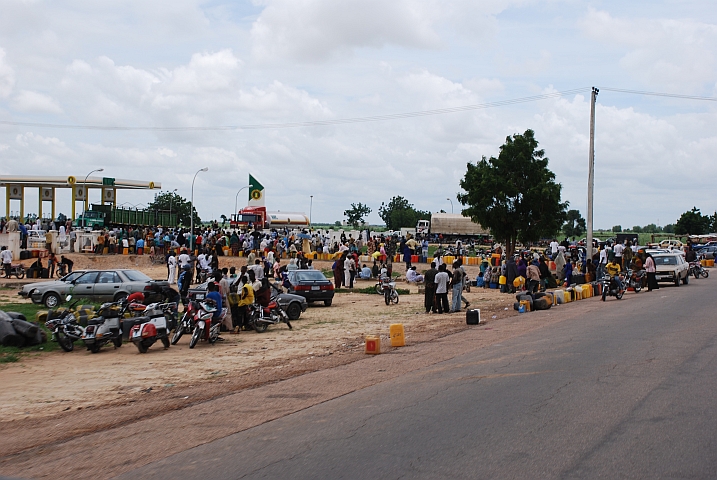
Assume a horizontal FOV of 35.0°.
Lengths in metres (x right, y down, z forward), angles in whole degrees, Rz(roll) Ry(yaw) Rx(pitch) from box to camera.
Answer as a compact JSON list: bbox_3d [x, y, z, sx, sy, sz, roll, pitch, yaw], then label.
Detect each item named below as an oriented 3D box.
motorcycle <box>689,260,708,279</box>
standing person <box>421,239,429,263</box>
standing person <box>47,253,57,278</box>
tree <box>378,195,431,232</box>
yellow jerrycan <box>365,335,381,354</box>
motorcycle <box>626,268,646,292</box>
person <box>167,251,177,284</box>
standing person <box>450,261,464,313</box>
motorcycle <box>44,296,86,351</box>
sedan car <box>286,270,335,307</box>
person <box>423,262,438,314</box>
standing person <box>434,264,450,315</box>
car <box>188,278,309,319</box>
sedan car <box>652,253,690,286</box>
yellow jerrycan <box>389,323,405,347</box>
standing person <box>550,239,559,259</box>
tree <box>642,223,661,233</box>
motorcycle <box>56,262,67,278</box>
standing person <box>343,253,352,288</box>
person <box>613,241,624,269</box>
[{"bbox_3d":[18.751,1.622,62.500,0.720,1.050,1.900,1,1,-37],"label":"motorcycle"},{"bbox_3d":[4.841,0.737,82.989,0.500,1.710,0.350,2,1,12],"label":"standing person"},{"bbox_3d":[-16.730,1.418,62.000,0.450,1.420,0.460,1,1,6],"label":"standing person"},{"bbox_3d":[8.904,-4.035,220.000,10.000,8.700,9.200,1,1,0],"label":"tree"},{"bbox_3d":[0.295,2.152,23.300,0.250,0.385,0.250,1,1,18],"label":"yellow jerrycan"},{"bbox_3d":[11.413,1.687,47.000,0.750,1.080,1.950,1,1,25],"label":"motorcycle"},{"bbox_3d":[-9.439,1.377,57.488,0.360,1.750,0.480,1,1,-41],"label":"person"},{"bbox_3d":[3.336,1.592,38.500,0.380,1.750,0.480,1,1,21],"label":"standing person"},{"bbox_3d":[-6.863,1.988,26.900,0.750,1.200,1.950,1,1,14],"label":"motorcycle"},{"bbox_3d":[-2.197,2.033,48.452,1.690,1.400,4.390,1,1,-9],"label":"sedan car"},{"bbox_3d":[2.471,1.651,39.000,0.520,1.740,0.360,1,1,18],"label":"person"},{"bbox_3d":[2.845,1.677,38.500,0.500,1.660,0.320,1,1,7],"label":"standing person"},{"bbox_3d":[-3.844,2.154,40.636,4.250,1.390,1.660,1,1,-41],"label":"car"},{"bbox_3d":[14.652,1.413,54.042,1.670,1.450,4.400,2,1,24],"label":"sedan car"},{"bbox_3d":[0.795,1.966,23.400,0.270,0.465,0.250,-4,1,6],"label":"yellow jerrycan"},{"bbox_3d":[11.226,0.772,65.000,0.500,1.720,0.320,1,1,9],"label":"standing person"},{"bbox_3d":[154.738,-6.553,599.964,9.500,5.400,8.500,1,1,0],"label":"tree"},{"bbox_3d":[-16.244,1.658,62.800,0.720,1.050,1.900,1,1,14],"label":"motorcycle"},{"bbox_3d":[-0.496,1.515,55.989,0.380,1.740,0.480,1,1,-24],"label":"standing person"},{"bbox_3d":[13.725,0.897,60.000,0.500,1.720,0.330,1,1,12],"label":"person"}]

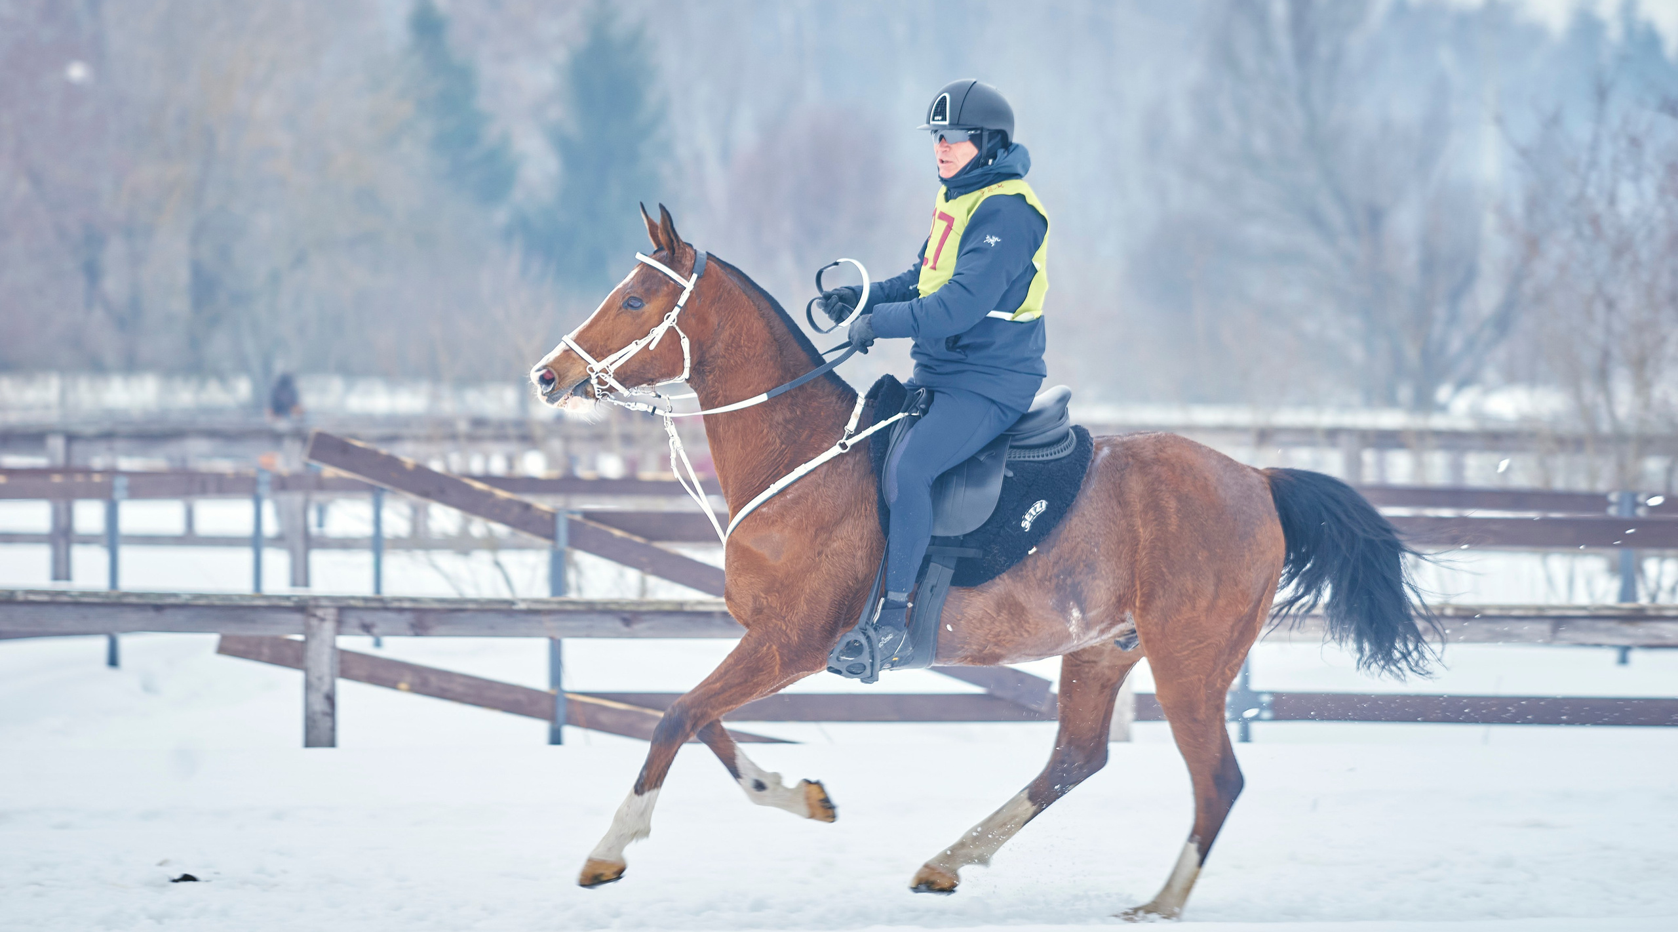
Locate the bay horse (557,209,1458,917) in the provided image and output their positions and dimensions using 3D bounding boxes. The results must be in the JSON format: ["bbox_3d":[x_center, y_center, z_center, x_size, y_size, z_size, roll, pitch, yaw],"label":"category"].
[{"bbox_3d":[0.396,0.264,25.700,2.490,1.960,0.600,0,1,-8],"label":"bay horse"}]

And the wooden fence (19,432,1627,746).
[{"bbox_3d":[0.002,0.456,35.500,7.000,1.200,0.400,0,1,0],"label":"wooden fence"}]

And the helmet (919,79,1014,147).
[{"bbox_3d":[0.356,-0.973,25.700,0.285,0.190,0.215,-1,1,-42],"label":"helmet"}]

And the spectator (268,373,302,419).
[{"bbox_3d":[-8.913,-0.622,150.000,0.550,1.750,0.400,0,1,-5],"label":"spectator"}]

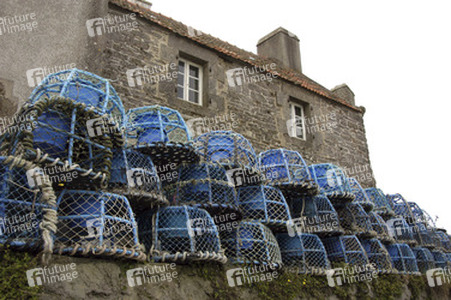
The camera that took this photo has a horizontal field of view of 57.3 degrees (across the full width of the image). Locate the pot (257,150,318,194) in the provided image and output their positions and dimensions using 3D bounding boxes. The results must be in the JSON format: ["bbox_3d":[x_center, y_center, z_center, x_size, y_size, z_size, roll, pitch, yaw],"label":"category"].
[{"bbox_3d":[0.735,0.247,4.943,0.680,0.410,0.680,15,-26,-36],"label":"pot"}]

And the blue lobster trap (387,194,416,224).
[{"bbox_3d":[2.605,0.928,6.498,0.640,0.423,0.640,18,-26,-41],"label":"blue lobster trap"}]

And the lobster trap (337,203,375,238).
[{"bbox_3d":[1.860,1.050,6.120,0.680,0.440,0.680,19,-27,-41],"label":"lobster trap"}]

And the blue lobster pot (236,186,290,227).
[{"bbox_3d":[0.396,0.665,4.758,0.680,0.410,0.680,-1,-21,0],"label":"blue lobster pot"}]

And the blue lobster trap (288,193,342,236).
[{"bbox_3d":[1.024,0.776,4.765,0.640,0.423,0.640,0,-20,0],"label":"blue lobster trap"}]

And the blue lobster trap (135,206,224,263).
[{"bbox_3d":[-0.355,0.653,3.120,0.600,0.410,0.700,-16,-24,42],"label":"blue lobster trap"}]

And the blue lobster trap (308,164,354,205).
[{"bbox_3d":[1.363,0.451,5.539,0.680,0.410,0.680,15,-26,-36],"label":"blue lobster trap"}]

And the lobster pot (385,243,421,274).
[{"bbox_3d":[2.730,1.760,6.630,0.670,0.440,0.670,19,-27,-41],"label":"lobster pot"}]

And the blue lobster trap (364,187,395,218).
[{"bbox_3d":[2.184,0.818,6.200,0.600,0.410,0.700,-16,-24,42],"label":"blue lobster trap"}]

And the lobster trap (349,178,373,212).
[{"bbox_3d":[1.632,0.618,5.550,0.600,0.410,0.700,-16,-24,42],"label":"lobster trap"}]

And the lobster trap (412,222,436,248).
[{"bbox_3d":[3.259,1.489,7.195,0.680,0.410,0.680,15,-26,-36],"label":"lobster trap"}]

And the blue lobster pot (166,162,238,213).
[{"bbox_3d":[-0.203,0.384,4.072,0.680,0.410,0.680,-1,-21,0],"label":"blue lobster pot"}]

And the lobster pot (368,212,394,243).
[{"bbox_3d":[2.004,1.093,5.750,0.600,0.410,0.700,-16,-24,42],"label":"lobster pot"}]

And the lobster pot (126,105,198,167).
[{"bbox_3d":[-0.569,-0.121,3.543,0.640,0.423,0.640,0,-20,0],"label":"lobster pot"}]

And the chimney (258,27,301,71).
[{"bbox_3d":[2.048,-3.408,15.508,1.020,1.650,1.250,15,-26,-36],"label":"chimney"}]

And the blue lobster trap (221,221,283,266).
[{"bbox_3d":[0.251,0.962,4.215,0.640,0.423,0.640,0,-20,0],"label":"blue lobster trap"}]

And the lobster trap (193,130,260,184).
[{"bbox_3d":[0.006,0.058,4.375,0.680,0.410,0.680,15,-26,-36],"label":"lobster trap"}]

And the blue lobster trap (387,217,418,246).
[{"bbox_3d":[2.549,1.241,6.250,0.600,0.410,0.700,-16,-24,42],"label":"blue lobster trap"}]

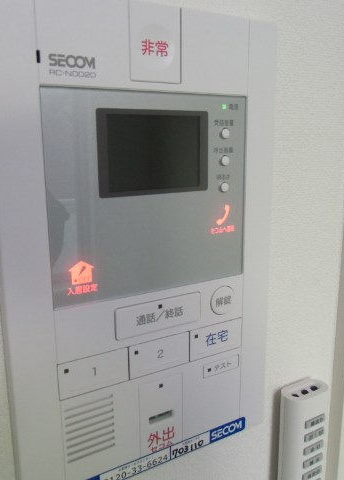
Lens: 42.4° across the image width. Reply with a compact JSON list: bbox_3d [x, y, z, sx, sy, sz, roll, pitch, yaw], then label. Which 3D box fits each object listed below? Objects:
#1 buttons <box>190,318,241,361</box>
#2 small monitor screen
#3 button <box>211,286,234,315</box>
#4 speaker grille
[{"bbox_3d":[0.034,0.076,0.338,0.048,0.025,0.005,-8,14,-29],"label":"buttons"},{"bbox_3d":[-0.010,-0.056,0.285,0.079,0.053,0.006,-8,14,-29],"label":"small monitor screen"},{"bbox_3d":[0.039,0.046,0.333,0.023,0.023,0.005,-8,14,-29],"label":"button"},{"bbox_3d":[-0.055,0.126,0.297,0.034,0.040,0.004,-8,14,-29],"label":"speaker grille"}]

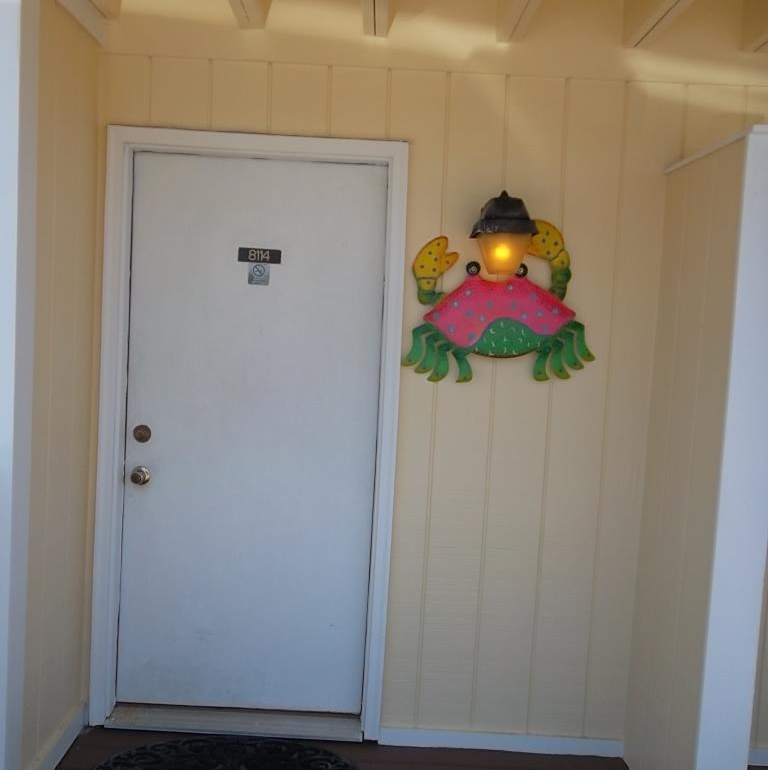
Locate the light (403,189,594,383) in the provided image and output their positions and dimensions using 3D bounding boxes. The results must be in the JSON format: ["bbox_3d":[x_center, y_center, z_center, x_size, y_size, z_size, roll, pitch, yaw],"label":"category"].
[{"bbox_3d":[0.413,-0.324,2.694,0.671,0.659,0.190,3,3,0],"label":"light"}]

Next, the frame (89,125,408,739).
[{"bbox_3d":[-0.485,0.191,2.849,1.034,2.116,0.120,3,3,0],"label":"frame"}]

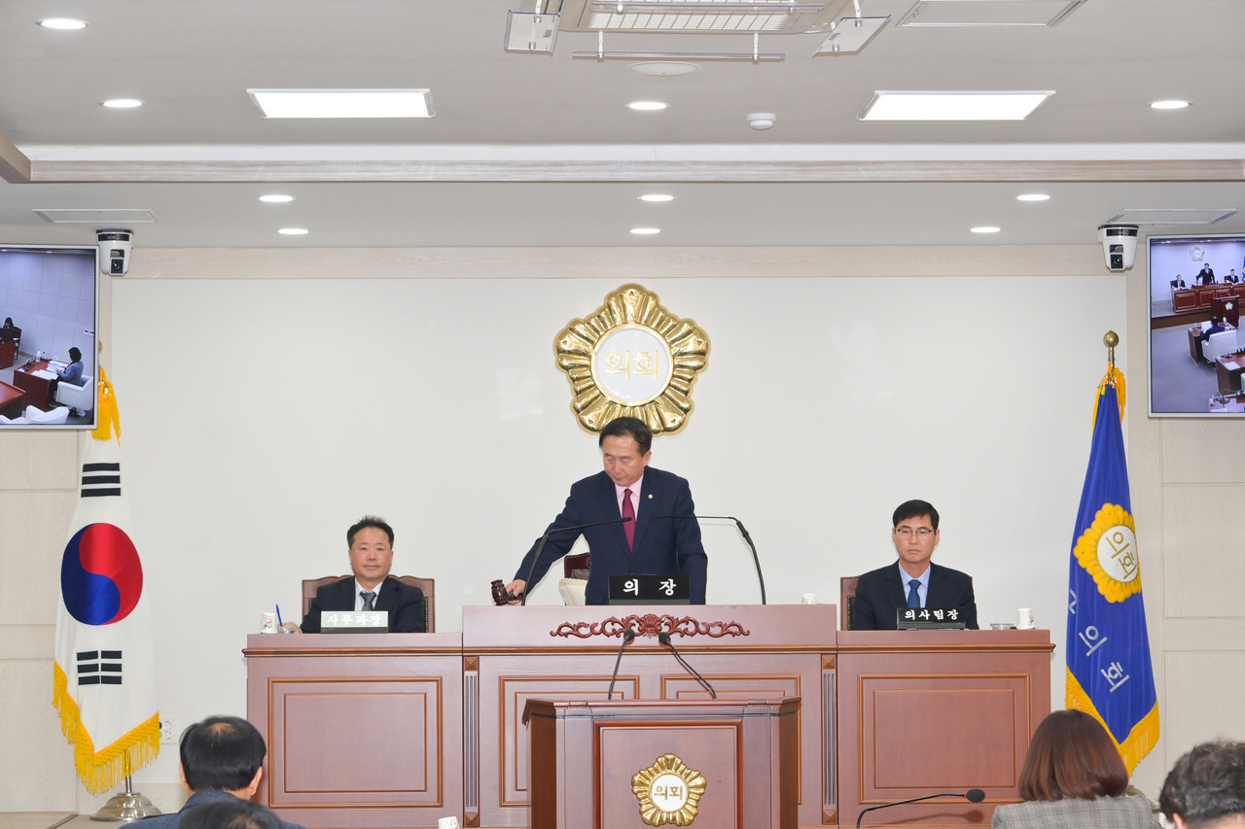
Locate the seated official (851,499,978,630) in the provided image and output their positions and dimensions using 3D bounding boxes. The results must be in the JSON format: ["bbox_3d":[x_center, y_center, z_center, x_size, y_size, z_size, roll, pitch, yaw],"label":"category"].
[{"bbox_3d":[1.100,0.956,11.100,0.500,1.278,0.700,0,-3,-2],"label":"seated official"}]

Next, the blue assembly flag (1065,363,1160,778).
[{"bbox_3d":[2.089,0.670,12.560,0.390,1.727,0.250,0,-3,-2],"label":"blue assembly flag"}]

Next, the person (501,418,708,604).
[{"bbox_3d":[-0.057,0.816,11.176,0.750,1.620,0.500,0,-3,-2],"label":"person"}]

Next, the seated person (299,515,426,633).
[{"bbox_3d":[-0.971,0.990,11.050,0.520,1.216,0.700,0,-3,-2],"label":"seated person"}]

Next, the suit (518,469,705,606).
[{"bbox_3d":[-0.038,0.584,10.900,0.720,0.780,0.420,0,-3,-2],"label":"suit"}]

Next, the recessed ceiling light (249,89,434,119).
[{"bbox_3d":[-0.949,-1.056,10.004,0.605,0.050,0.605,0,-3,-2],"label":"recessed ceiling light"}]

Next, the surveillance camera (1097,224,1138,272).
[{"bbox_3d":[2.069,-0.694,12.246,0.165,0.193,0.170,-1,-3,8],"label":"surveillance camera"}]

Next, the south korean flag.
[{"bbox_3d":[-2.107,0.686,11.980,0.430,1.710,0.280,0,-3,-2],"label":"south korean flag"}]

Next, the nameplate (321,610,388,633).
[{"bbox_3d":[-0.981,0.759,10.770,0.243,0.080,0.055,0,-3,-2],"label":"nameplate"}]

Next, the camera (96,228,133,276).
[{"bbox_3d":[-2.108,-0.673,12.203,0.165,0.193,0.170,0,-3,-10],"label":"camera"}]

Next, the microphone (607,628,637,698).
[{"bbox_3d":[-0.002,0.785,9.200,0.092,0.235,0.190,-1,-3,7],"label":"microphone"}]

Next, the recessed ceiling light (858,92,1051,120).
[{"bbox_3d":[1.122,-1.060,9.954,0.600,0.050,0.600,0,-3,-2],"label":"recessed ceiling light"}]

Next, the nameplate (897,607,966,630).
[{"bbox_3d":[1.137,0.753,10.819,0.247,0.084,0.065,0,-3,2],"label":"nameplate"}]

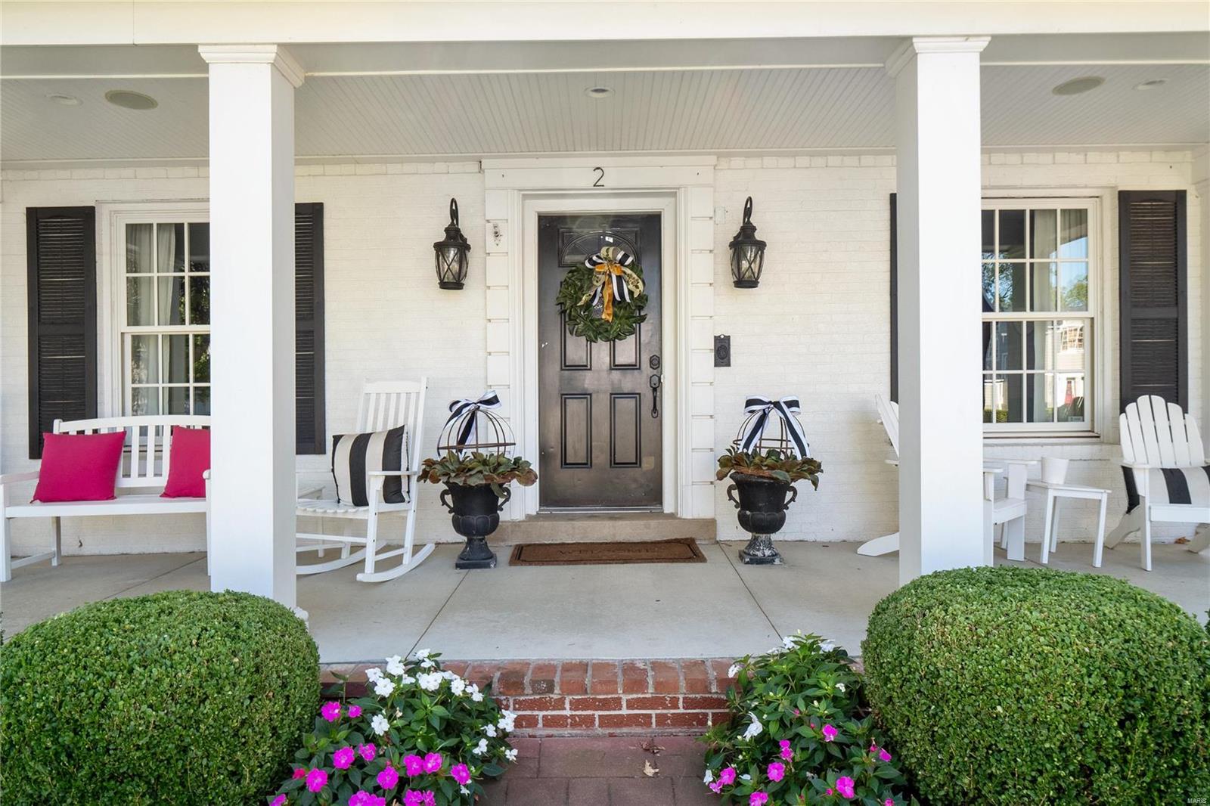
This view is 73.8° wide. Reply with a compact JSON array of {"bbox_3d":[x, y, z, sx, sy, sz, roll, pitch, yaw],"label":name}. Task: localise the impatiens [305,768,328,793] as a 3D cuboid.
[{"bbox_3d":[-0.760,0.997,2.130,0.059,0.066,0.035,0,-18,-9],"label":"impatiens"}]

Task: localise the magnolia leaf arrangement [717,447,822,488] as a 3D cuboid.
[{"bbox_3d":[0.983,0.384,4.820,0.620,0.250,0.560,0,0,0],"label":"magnolia leaf arrangement"}]

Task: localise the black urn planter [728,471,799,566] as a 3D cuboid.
[{"bbox_3d":[0.978,0.715,5.010,0.440,0.515,0.370,0,0,0],"label":"black urn planter"}]

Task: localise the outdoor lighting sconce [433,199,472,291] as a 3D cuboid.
[{"bbox_3d":[-0.978,-1.026,5.180,0.225,0.590,0.280,0,0,0],"label":"outdoor lighting sconce"}]

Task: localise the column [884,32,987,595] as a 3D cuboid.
[{"bbox_3d":[1.372,-0.225,3.330,0.310,2.420,0.310,0,0,0],"label":"column"}]

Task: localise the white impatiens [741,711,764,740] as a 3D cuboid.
[{"bbox_3d":[0.444,0.970,2.420,0.067,0.082,0.050,0,-10,22],"label":"white impatiens"}]

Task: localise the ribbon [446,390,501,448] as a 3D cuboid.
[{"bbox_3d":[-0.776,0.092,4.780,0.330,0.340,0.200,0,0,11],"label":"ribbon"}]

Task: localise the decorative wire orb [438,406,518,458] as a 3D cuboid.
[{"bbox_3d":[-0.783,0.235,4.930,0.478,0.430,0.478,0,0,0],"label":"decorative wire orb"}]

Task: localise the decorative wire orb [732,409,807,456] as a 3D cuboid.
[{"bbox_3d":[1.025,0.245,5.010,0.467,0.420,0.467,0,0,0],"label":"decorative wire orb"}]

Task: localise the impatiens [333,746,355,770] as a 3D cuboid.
[{"bbox_3d":[-0.759,1.030,2.350,0.066,0.068,0.035,0,0,-6],"label":"impatiens"}]

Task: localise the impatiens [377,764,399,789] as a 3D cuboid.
[{"bbox_3d":[-0.577,0.996,2.150,0.058,0.066,0.035,0,-18,-7],"label":"impatiens"}]

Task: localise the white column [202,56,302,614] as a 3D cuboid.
[{"bbox_3d":[-1.452,-0.190,3.345,0.310,2.450,0.310,0,0,0],"label":"white column"}]

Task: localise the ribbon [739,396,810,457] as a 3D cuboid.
[{"bbox_3d":[1.035,0.147,4.920,0.430,0.375,0.250,0,0,0],"label":"ribbon"}]

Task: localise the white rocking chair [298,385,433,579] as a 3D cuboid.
[{"bbox_3d":[-1.437,0.428,4.820,0.640,1.120,0.870,0,0,21],"label":"white rocking chair"}]

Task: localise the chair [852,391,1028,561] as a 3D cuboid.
[{"bbox_3d":[2.047,0.437,4.882,0.880,0.970,0.690,0,0,44],"label":"chair"}]

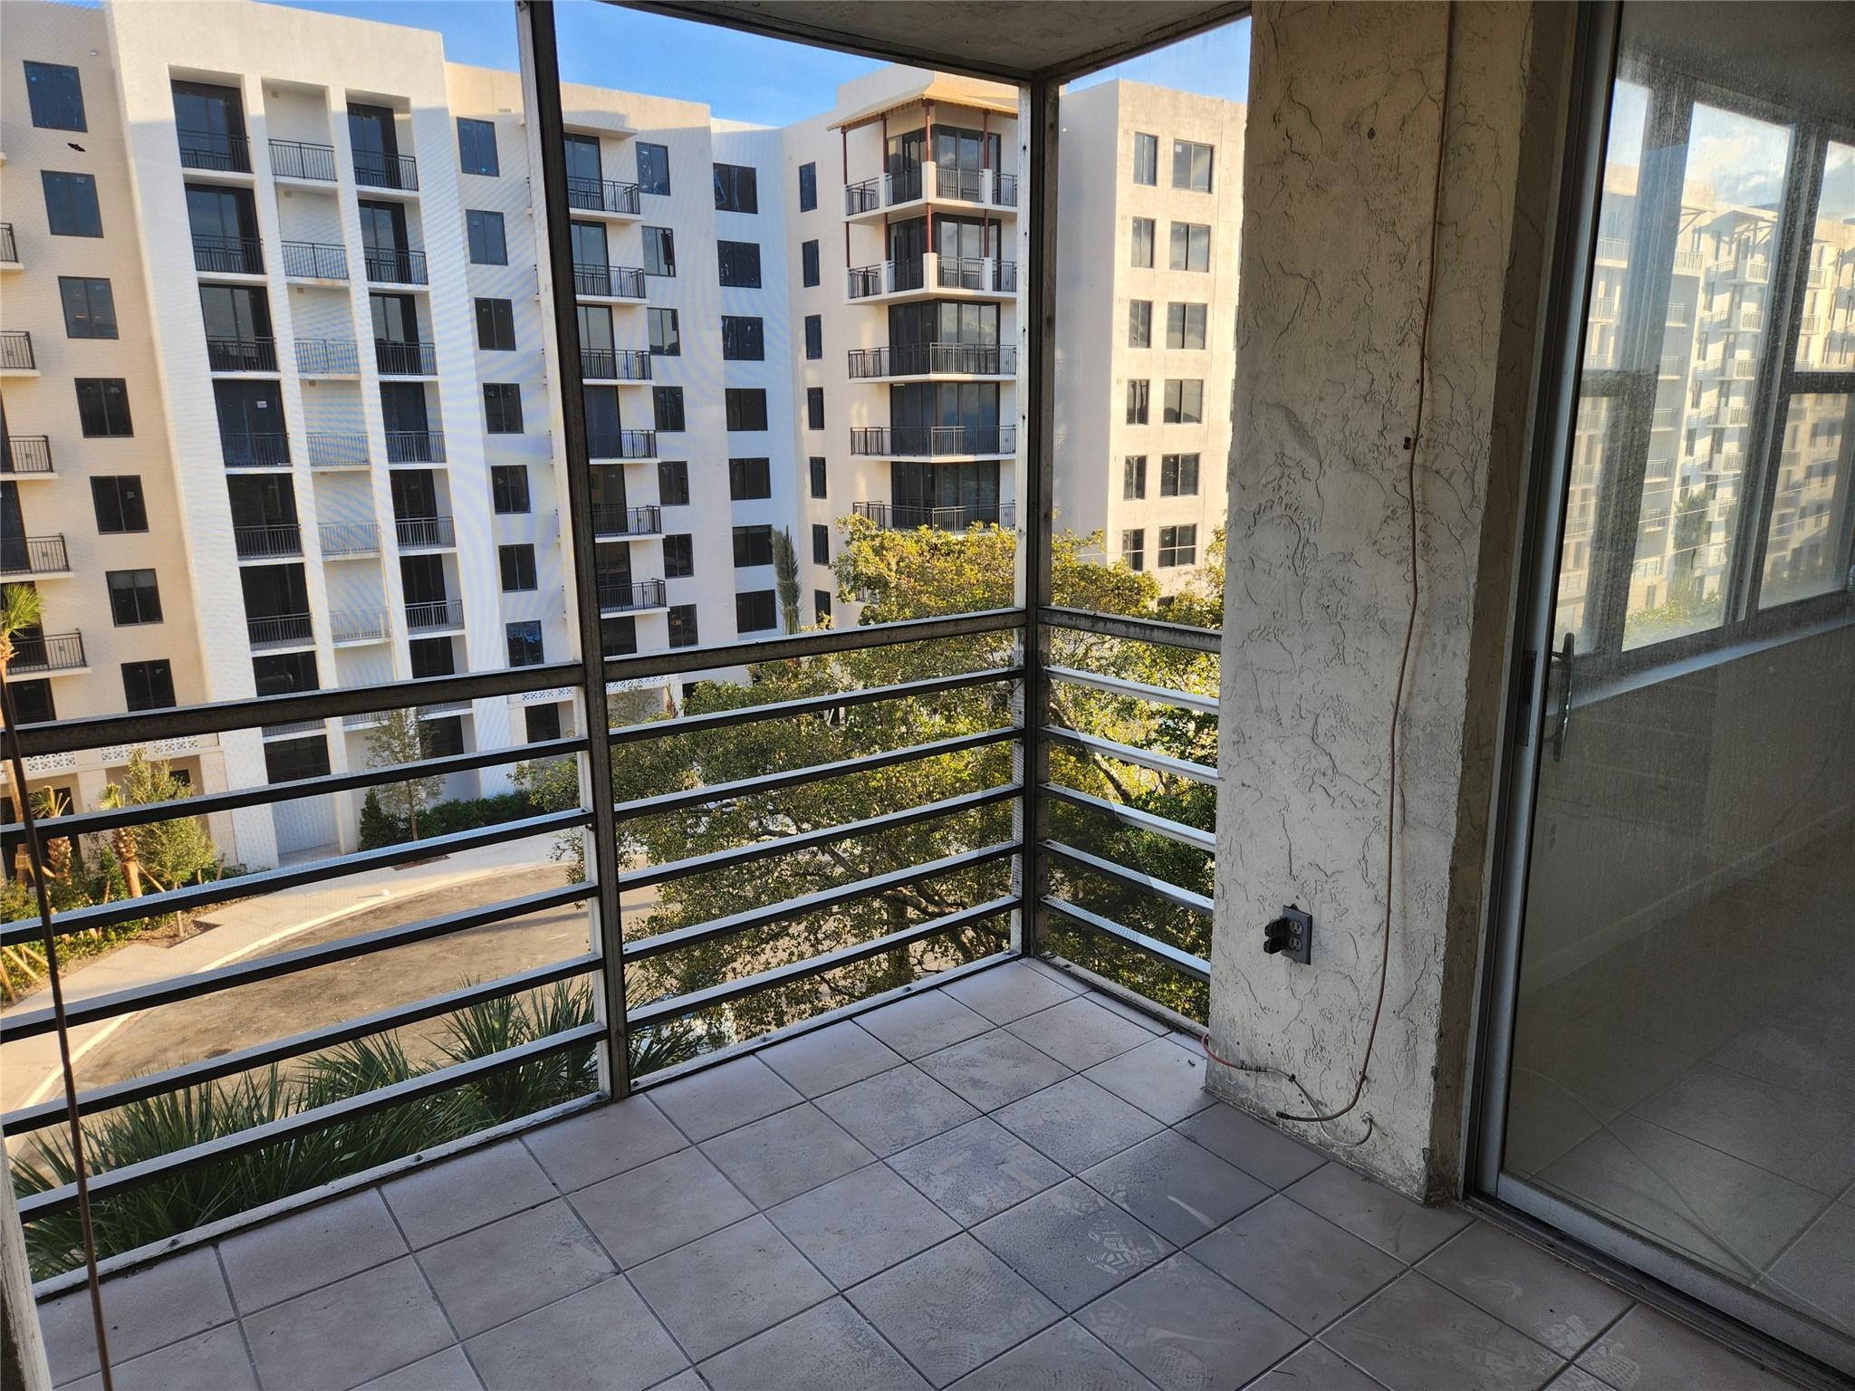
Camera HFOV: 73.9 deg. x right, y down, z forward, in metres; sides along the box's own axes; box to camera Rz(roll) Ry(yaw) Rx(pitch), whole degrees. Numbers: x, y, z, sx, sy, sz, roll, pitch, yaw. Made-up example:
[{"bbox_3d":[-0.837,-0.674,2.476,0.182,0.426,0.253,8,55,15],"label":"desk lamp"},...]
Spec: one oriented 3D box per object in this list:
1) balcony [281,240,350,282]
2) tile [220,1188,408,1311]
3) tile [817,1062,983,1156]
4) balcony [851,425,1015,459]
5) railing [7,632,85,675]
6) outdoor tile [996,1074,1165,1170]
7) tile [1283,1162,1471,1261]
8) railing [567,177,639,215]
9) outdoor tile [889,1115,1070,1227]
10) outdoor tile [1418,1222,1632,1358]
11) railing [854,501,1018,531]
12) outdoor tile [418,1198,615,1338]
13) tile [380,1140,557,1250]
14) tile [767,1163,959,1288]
[{"bbox_3d":[-20.078,-14.046,40.241,1.861,1.190,1.300,-10,16,-36],"label":"balcony"},{"bbox_3d":[-1.226,1.107,2.465,0.303,0.010,0.272,-9,16,-36],"label":"tile"},{"bbox_3d":[-0.074,0.996,2.961,0.303,0.012,0.303,-9,16,-36],"label":"tile"},{"bbox_3d":[0.690,-10.160,49.023,5.310,1.080,5.310,-10,16,-36],"label":"balcony"},{"bbox_3d":[-28.212,-1.164,37.662,4.173,1.200,1.290,-10,16,-36],"label":"railing"},{"bbox_3d":[0.356,1.014,2.925,0.302,0.010,0.302,-10,16,-36],"label":"outdoor tile"},{"bbox_3d":[0.946,1.074,2.585,0.242,0.011,0.297,-10,15,-36],"label":"tile"},{"bbox_3d":[-12.735,-18.531,46.034,4.173,1.200,1.290,-10,16,-36],"label":"railing"},{"bbox_3d":[0.111,1.056,2.744,0.302,0.010,0.302,-10,16,-36],"label":"outdoor tile"},{"bbox_3d":[1.131,1.130,2.352,0.251,0.012,0.303,-9,16,-36],"label":"outdoor tile"},{"bbox_3d":[0.220,-7.183,50.048,4.088,1.070,5.575,-10,16,-34],"label":"railing"},{"bbox_3d":[-0.807,1.118,2.421,0.303,0.012,0.303,-9,16,-36],"label":"outdoor tile"},{"bbox_3d":[-0.983,1.067,2.645,0.303,0.010,0.272,-9,16,-36],"label":"tile"},{"bbox_3d":[-0.134,1.089,2.541,0.303,0.010,0.303,-9,16,-36],"label":"tile"}]

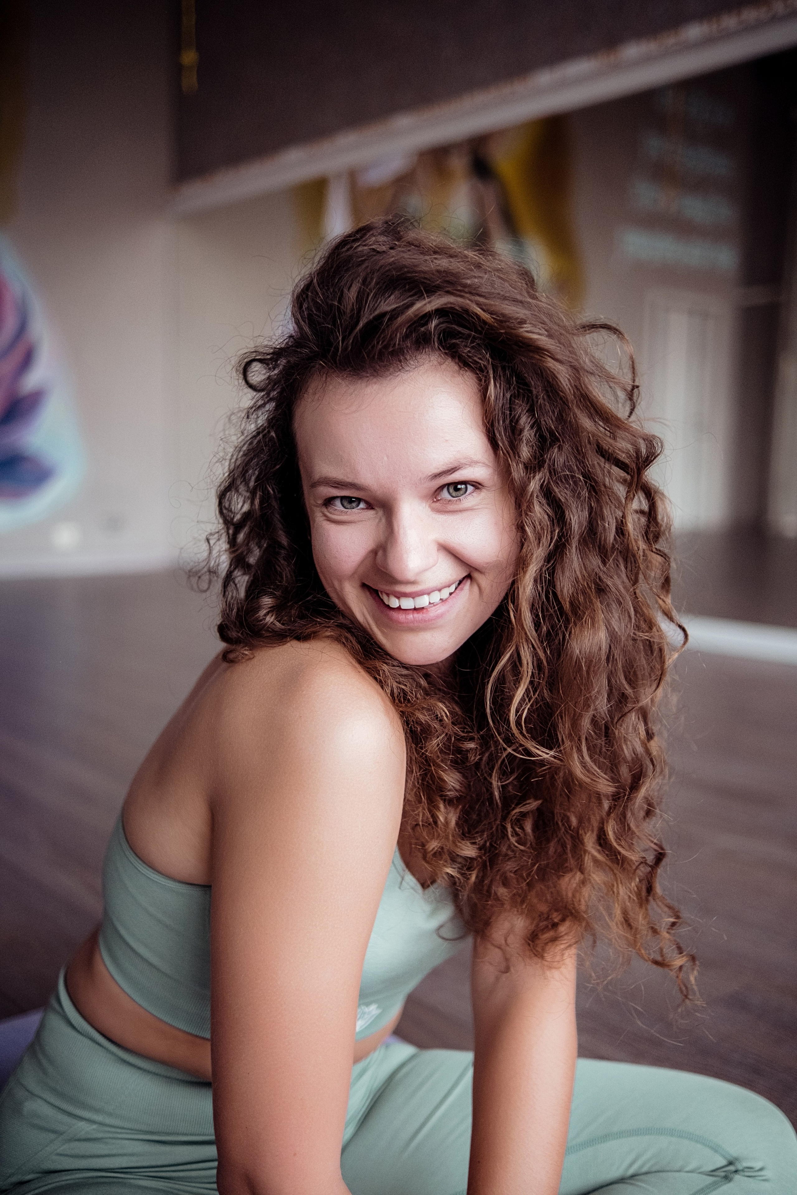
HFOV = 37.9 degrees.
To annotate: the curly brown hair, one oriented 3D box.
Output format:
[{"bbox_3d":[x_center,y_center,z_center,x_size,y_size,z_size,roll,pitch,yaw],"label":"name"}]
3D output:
[{"bbox_3d":[0.031,0.004,0.785,0.320,0.490,0.260,2,7,3],"label":"curly brown hair"}]

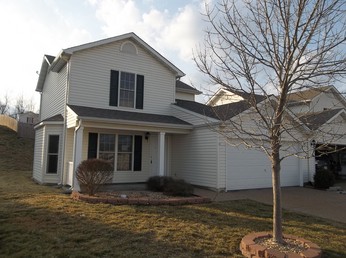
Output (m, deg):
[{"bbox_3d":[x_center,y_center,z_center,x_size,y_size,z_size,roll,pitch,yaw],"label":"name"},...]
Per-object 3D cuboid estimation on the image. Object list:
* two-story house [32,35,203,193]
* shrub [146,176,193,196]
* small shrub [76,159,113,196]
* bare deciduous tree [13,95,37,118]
[{"bbox_3d":[-2.539,-0.746,15.268,8.650,6.700,10.200,4,-5,-31],"label":"two-story house"},{"bbox_3d":[-0.101,1.943,9.100,1.500,0.650,1.100,2,-4,0],"label":"shrub"},{"bbox_3d":[-2.462,1.531,8.500,1.170,1.200,1.150,4,-5,-31],"label":"small shrub"},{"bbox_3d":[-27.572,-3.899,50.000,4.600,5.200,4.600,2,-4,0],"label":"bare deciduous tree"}]

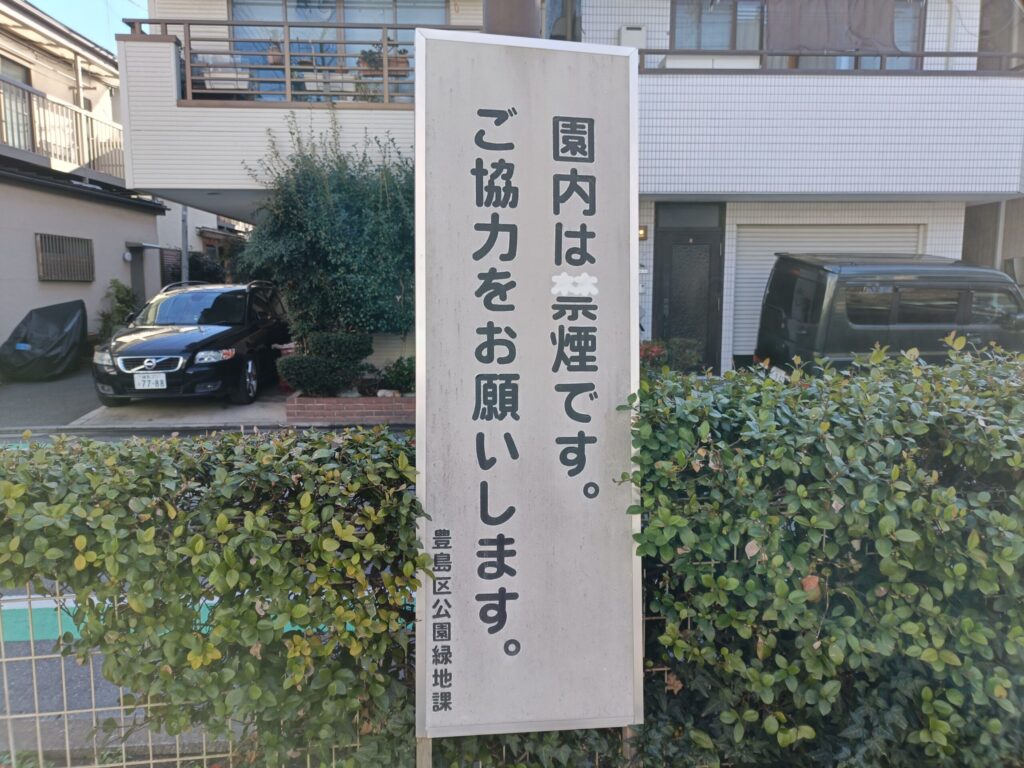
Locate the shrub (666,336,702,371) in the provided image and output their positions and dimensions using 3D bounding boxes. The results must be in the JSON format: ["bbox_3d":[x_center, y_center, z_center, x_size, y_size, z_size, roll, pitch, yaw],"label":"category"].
[{"bbox_3d":[2.076,-0.349,8.900,0.430,0.470,0.420,-1,7,-3],"label":"shrub"}]

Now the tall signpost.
[{"bbox_3d":[0.042,0.204,1.525,0.470,1.850,0.050,0,-2,-9],"label":"tall signpost"}]

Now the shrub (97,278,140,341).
[{"bbox_3d":[-7.609,-1.421,14.300,0.770,1.230,0.680,-1,7,-3],"label":"shrub"}]

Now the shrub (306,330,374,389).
[{"bbox_3d":[-2.087,-0.304,9.000,0.780,0.680,0.680,-1,7,-3],"label":"shrub"}]

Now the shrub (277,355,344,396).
[{"bbox_3d":[-2.351,-0.094,8.650,0.770,0.510,0.670,-1,7,-3],"label":"shrub"}]

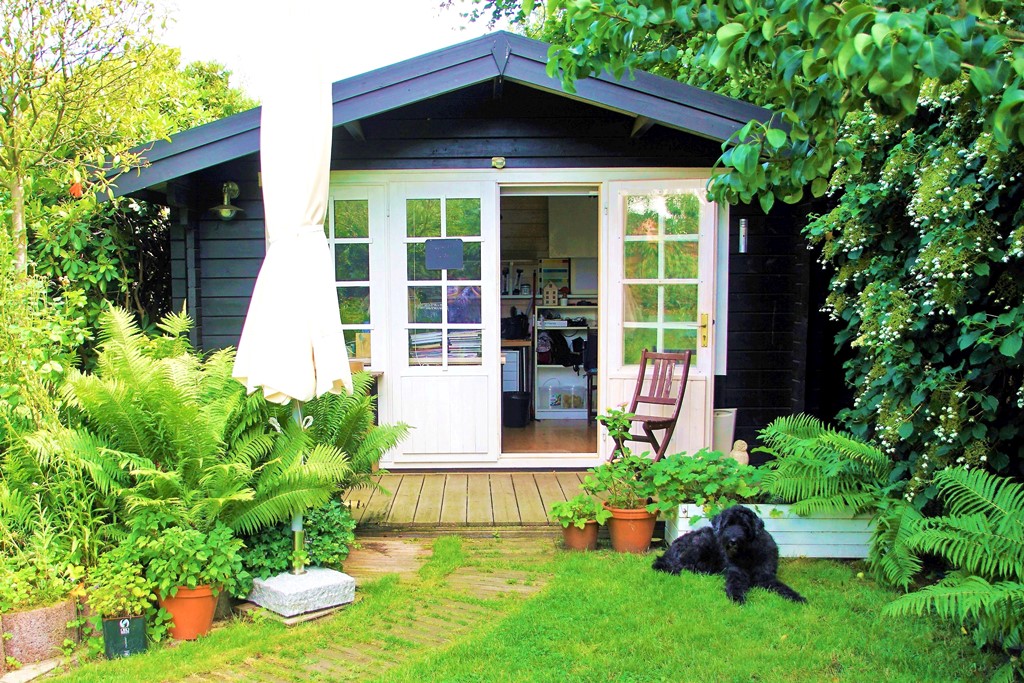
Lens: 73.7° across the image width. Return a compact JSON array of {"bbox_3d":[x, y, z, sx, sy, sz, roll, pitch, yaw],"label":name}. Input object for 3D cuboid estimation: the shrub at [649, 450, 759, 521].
[{"bbox_3d":[1.000,0.735,3.580,0.560,0.330,0.420,0,4,1],"label":"shrub"}]

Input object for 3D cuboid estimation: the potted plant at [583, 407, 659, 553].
[{"bbox_3d":[0.565,0.717,3.590,0.385,0.745,0.370,0,4,0],"label":"potted plant"}]

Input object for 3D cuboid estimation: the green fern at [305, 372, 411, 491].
[{"bbox_3d":[-0.765,0.436,3.400,0.490,0.560,0.520,0,4,0],"label":"green fern"}]

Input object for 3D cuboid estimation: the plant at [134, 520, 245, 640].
[{"bbox_3d":[-1.290,0.949,2.758,0.430,0.450,0.410,0,4,0],"label":"plant"}]

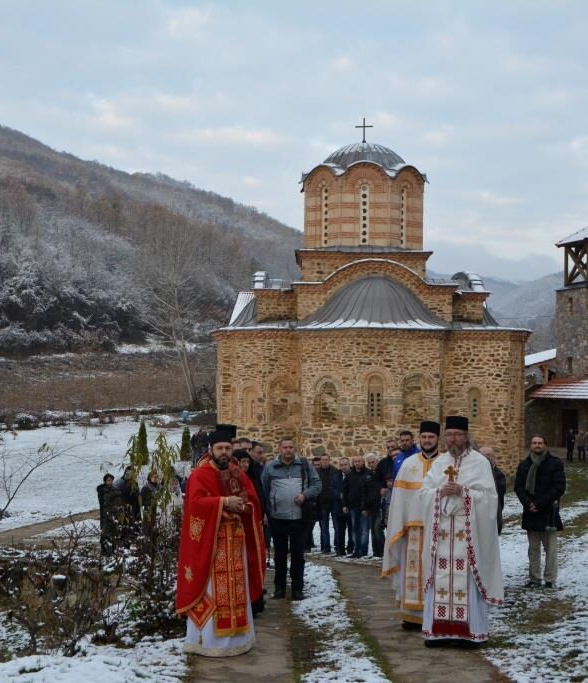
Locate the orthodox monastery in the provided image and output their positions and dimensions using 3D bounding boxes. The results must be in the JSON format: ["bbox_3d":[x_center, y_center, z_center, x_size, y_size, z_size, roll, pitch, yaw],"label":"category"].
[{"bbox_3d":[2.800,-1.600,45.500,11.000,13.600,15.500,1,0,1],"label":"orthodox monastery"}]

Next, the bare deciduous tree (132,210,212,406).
[{"bbox_3d":[-11.532,-3.132,108.000,7.600,18.600,7.200,1,0,0],"label":"bare deciduous tree"}]

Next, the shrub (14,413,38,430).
[{"bbox_3d":[-18.807,5.624,80.000,1.700,1.270,1.500,1,0,0],"label":"shrub"}]

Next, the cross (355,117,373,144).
[{"bbox_3d":[2.788,-8.384,45.000,0.690,1.030,0.080,1,0,1],"label":"cross"}]

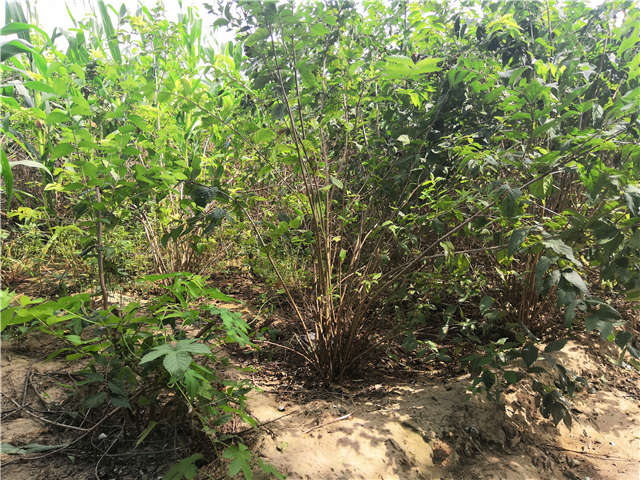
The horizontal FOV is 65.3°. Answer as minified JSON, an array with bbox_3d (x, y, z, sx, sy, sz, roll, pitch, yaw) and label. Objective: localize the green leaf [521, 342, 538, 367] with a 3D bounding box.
[{"bbox_3d":[0.797,0.436,1.900,0.070,0.095,0.035,0,11,0],"label":"green leaf"}]

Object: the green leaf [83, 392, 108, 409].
[{"bbox_3d":[-0.764,0.547,1.700,0.085,0.051,0.055,-4,8,-25],"label":"green leaf"}]

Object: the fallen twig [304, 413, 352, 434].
[{"bbox_3d":[0.034,0.631,1.721,0.210,0.020,0.025,-7,10,-41],"label":"fallen twig"}]

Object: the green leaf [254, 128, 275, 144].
[{"bbox_3d":[-0.272,-0.498,2.400,0.101,0.072,0.055,-1,8,-6],"label":"green leaf"}]

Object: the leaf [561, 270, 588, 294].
[{"bbox_3d":[0.870,0.148,1.700,0.120,0.025,0.060,42,35,6],"label":"leaf"}]

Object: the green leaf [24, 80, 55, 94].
[{"bbox_3d":[-1.629,-0.886,2.900,0.180,0.035,0.075,13,23,1],"label":"green leaf"}]

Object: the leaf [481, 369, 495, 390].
[{"bbox_3d":[0.654,0.545,1.950,0.051,0.082,0.040,3,8,19],"label":"leaf"}]

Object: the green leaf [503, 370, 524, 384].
[{"bbox_3d":[0.756,0.537,1.950,0.082,0.051,0.050,3,8,22],"label":"green leaf"}]

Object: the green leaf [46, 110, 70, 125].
[{"bbox_3d":[-1.362,-0.638,2.600,0.125,0.035,0.085,0,27,0],"label":"green leaf"}]

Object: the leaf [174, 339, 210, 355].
[{"bbox_3d":[-0.396,0.331,1.550,0.115,0.030,0.070,6,21,0],"label":"leaf"}]

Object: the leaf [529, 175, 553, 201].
[{"bbox_3d":[1.016,-0.242,2.300,0.106,0.115,0.050,3,8,24],"label":"leaf"}]

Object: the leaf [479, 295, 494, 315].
[{"bbox_3d":[0.767,0.299,2.300,0.070,0.095,0.040,0,11,0],"label":"leaf"}]

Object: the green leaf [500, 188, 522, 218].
[{"bbox_3d":[0.729,-0.143,1.900,0.085,0.120,0.040,0,11,0],"label":"green leaf"}]

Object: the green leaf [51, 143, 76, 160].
[{"bbox_3d":[-1.238,-0.425,2.400,0.111,0.082,0.055,-4,8,-27],"label":"green leaf"}]

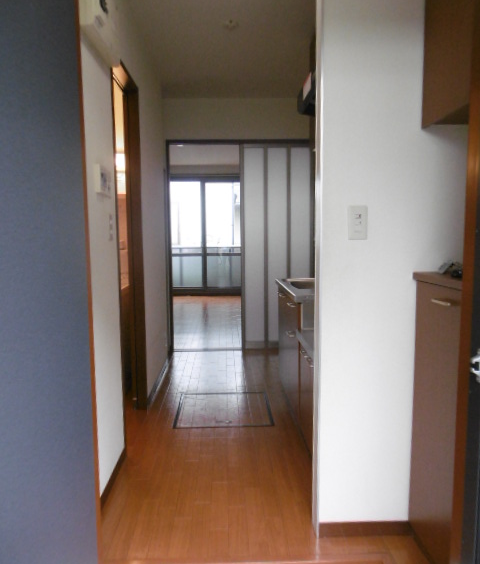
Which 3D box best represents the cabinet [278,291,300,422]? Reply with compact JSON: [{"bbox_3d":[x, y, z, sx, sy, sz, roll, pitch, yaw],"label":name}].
[{"bbox_3d":[0.575,0.436,3.054,0.510,0.720,0.931,-1,6,-2],"label":"cabinet"}]

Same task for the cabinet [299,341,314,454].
[{"bbox_3d":[0.603,0.618,2.297,0.510,0.507,0.590,-1,6,-2],"label":"cabinet"}]

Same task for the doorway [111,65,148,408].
[{"bbox_3d":[-0.677,-0.144,2.555,0.136,2.060,0.709,-1,6,-2],"label":"doorway"}]

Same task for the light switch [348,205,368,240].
[{"bbox_3d":[0.418,-0.208,1.564,0.070,0.120,0.010,-1,6,-2],"label":"light switch"}]

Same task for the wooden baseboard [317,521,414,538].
[{"bbox_3d":[0.476,0.938,1.682,0.356,0.059,0.012,-1,6,-2],"label":"wooden baseboard"}]

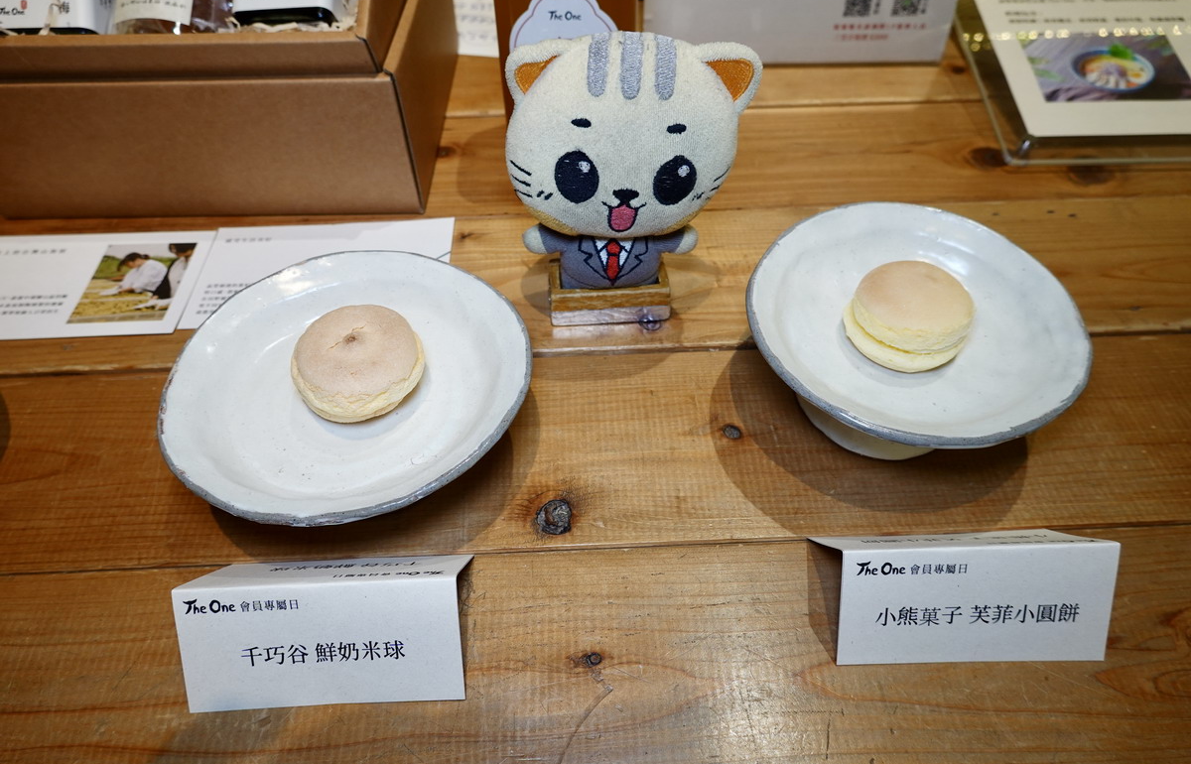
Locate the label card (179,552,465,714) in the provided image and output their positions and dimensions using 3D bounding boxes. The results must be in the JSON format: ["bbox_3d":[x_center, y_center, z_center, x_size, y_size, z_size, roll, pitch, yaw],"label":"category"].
[{"bbox_3d":[-0.104,0.088,0.310,0.105,0.038,0.062,-2,49,-1],"label":"label card"}]

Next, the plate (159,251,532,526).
[{"bbox_3d":[-0.108,0.011,0.367,0.159,0.053,0.159,0,49,1],"label":"plate"}]

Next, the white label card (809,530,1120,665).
[{"bbox_3d":[0.146,0.075,0.315,0.105,0.040,0.058,-1,49,0],"label":"white label card"}]

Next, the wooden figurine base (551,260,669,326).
[{"bbox_3d":[0.007,-0.050,0.438,0.064,0.023,0.027,-3,49,-2],"label":"wooden figurine base"}]

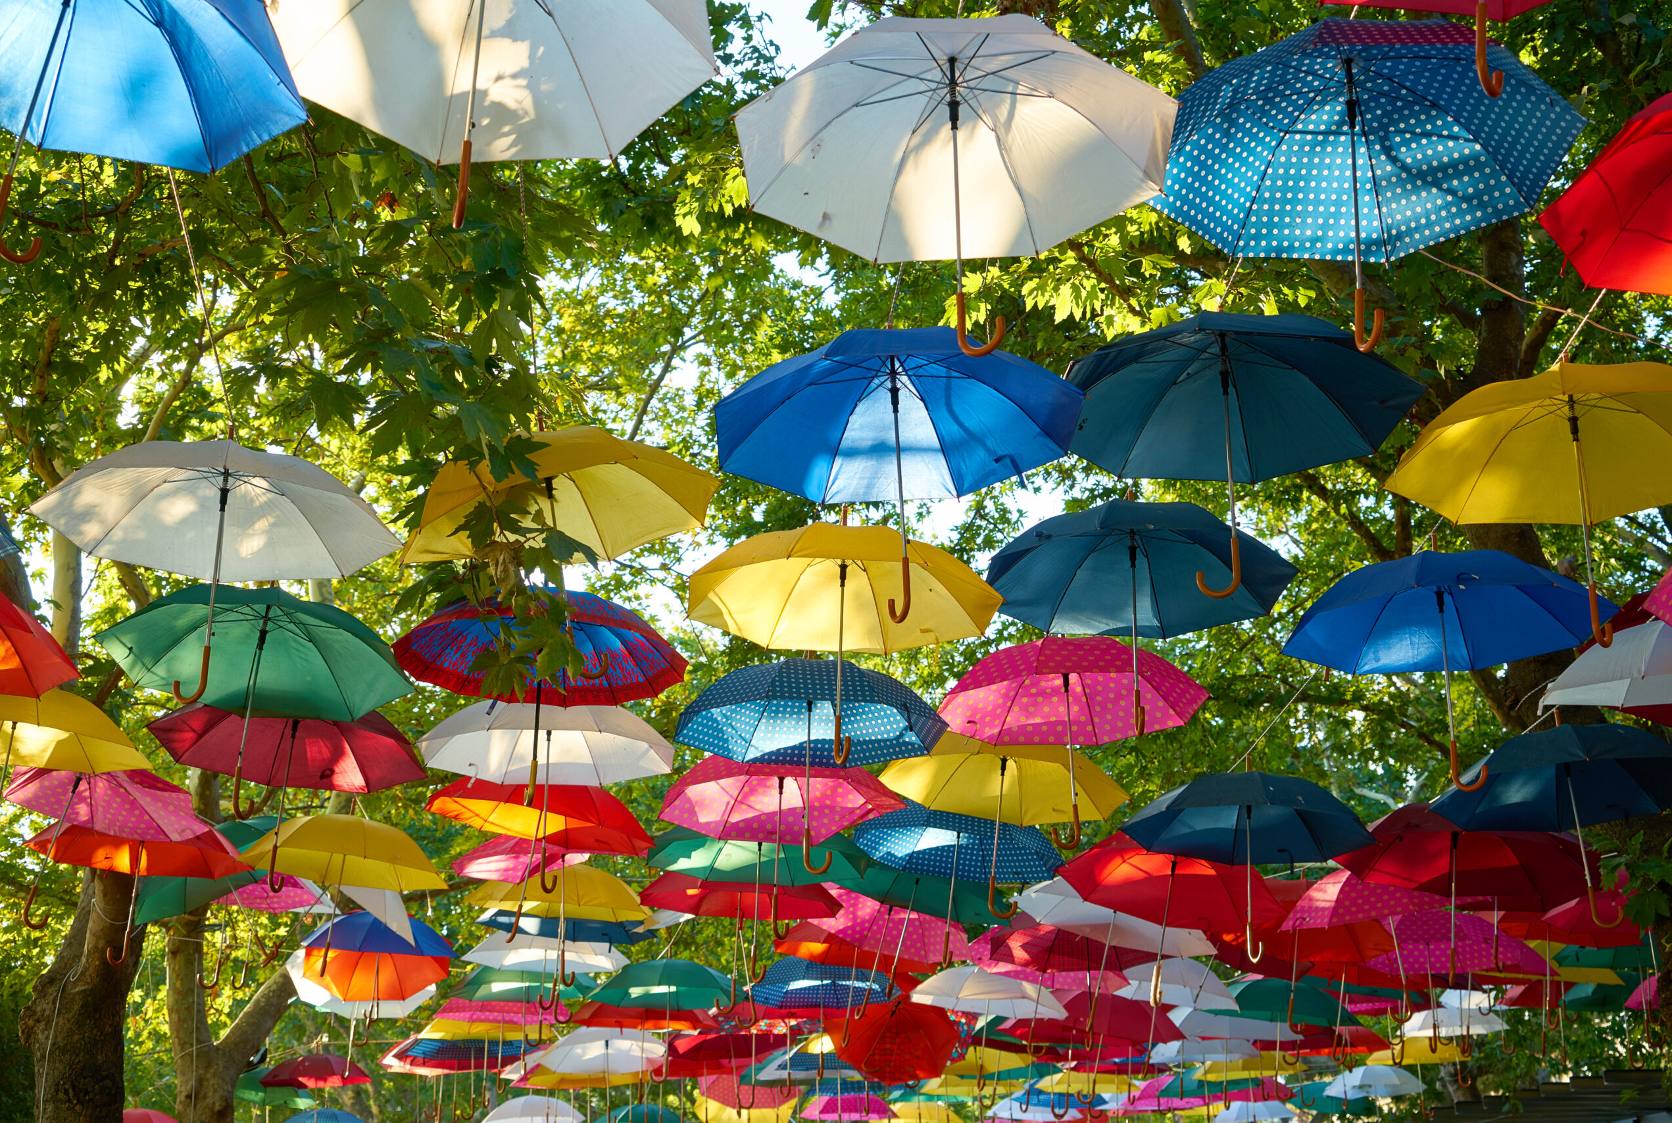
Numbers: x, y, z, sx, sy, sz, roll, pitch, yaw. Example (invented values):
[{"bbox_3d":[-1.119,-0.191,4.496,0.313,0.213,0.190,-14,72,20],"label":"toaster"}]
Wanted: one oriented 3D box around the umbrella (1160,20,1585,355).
[{"bbox_3d":[1.197,-0.843,4.634,1.030,0.811,1.030,-3,-21,15],"label":"umbrella"}]

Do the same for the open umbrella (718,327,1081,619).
[{"bbox_3d":[0.166,-0.250,5.216,1.000,0.826,1.000,-3,-20,0],"label":"open umbrella"}]

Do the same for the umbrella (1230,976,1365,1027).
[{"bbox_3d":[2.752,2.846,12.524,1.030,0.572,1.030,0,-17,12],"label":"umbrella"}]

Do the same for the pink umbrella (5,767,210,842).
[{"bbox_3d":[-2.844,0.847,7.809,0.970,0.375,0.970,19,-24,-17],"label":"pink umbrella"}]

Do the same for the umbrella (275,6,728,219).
[{"bbox_3d":[-0.732,-1.025,4.074,1.000,0.790,1.000,7,-26,-12],"label":"umbrella"}]

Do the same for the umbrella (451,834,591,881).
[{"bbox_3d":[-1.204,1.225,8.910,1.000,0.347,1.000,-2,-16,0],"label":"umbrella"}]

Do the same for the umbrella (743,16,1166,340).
[{"bbox_3d":[0.269,-0.821,4.467,1.030,0.811,1.030,-2,-19,4],"label":"umbrella"}]

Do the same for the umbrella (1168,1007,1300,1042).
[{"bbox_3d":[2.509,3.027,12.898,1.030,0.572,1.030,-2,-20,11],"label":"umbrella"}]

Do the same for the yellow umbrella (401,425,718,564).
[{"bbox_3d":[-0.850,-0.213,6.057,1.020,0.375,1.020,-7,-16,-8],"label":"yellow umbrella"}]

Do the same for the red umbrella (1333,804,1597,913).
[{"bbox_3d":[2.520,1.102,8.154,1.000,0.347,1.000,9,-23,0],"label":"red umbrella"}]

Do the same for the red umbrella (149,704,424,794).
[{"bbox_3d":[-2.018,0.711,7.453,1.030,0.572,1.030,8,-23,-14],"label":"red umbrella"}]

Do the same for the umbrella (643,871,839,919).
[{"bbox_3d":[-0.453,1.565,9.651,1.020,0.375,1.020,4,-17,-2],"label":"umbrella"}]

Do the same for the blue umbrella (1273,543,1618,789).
[{"bbox_3d":[1.899,0.321,6.224,1.020,0.805,1.020,-6,-19,17],"label":"blue umbrella"}]

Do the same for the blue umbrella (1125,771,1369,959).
[{"bbox_3d":[1.654,1.203,8.001,1.000,0.760,1.000,-1,-21,12],"label":"blue umbrella"}]

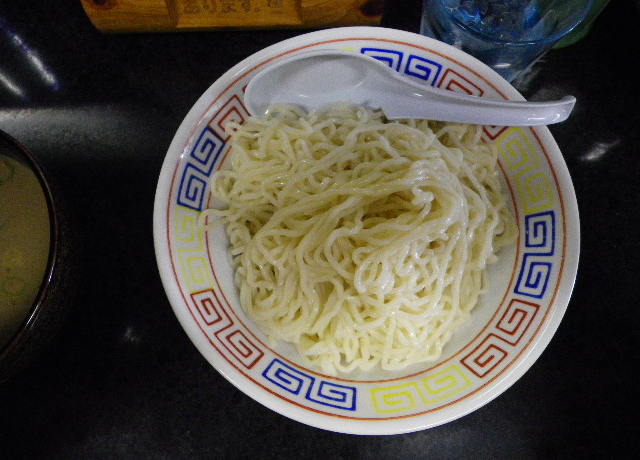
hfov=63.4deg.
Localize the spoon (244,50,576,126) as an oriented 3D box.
[{"bbox_3d":[0.045,-0.068,0.277,0.168,0.040,0.046,2,114,-3],"label":"spoon"}]

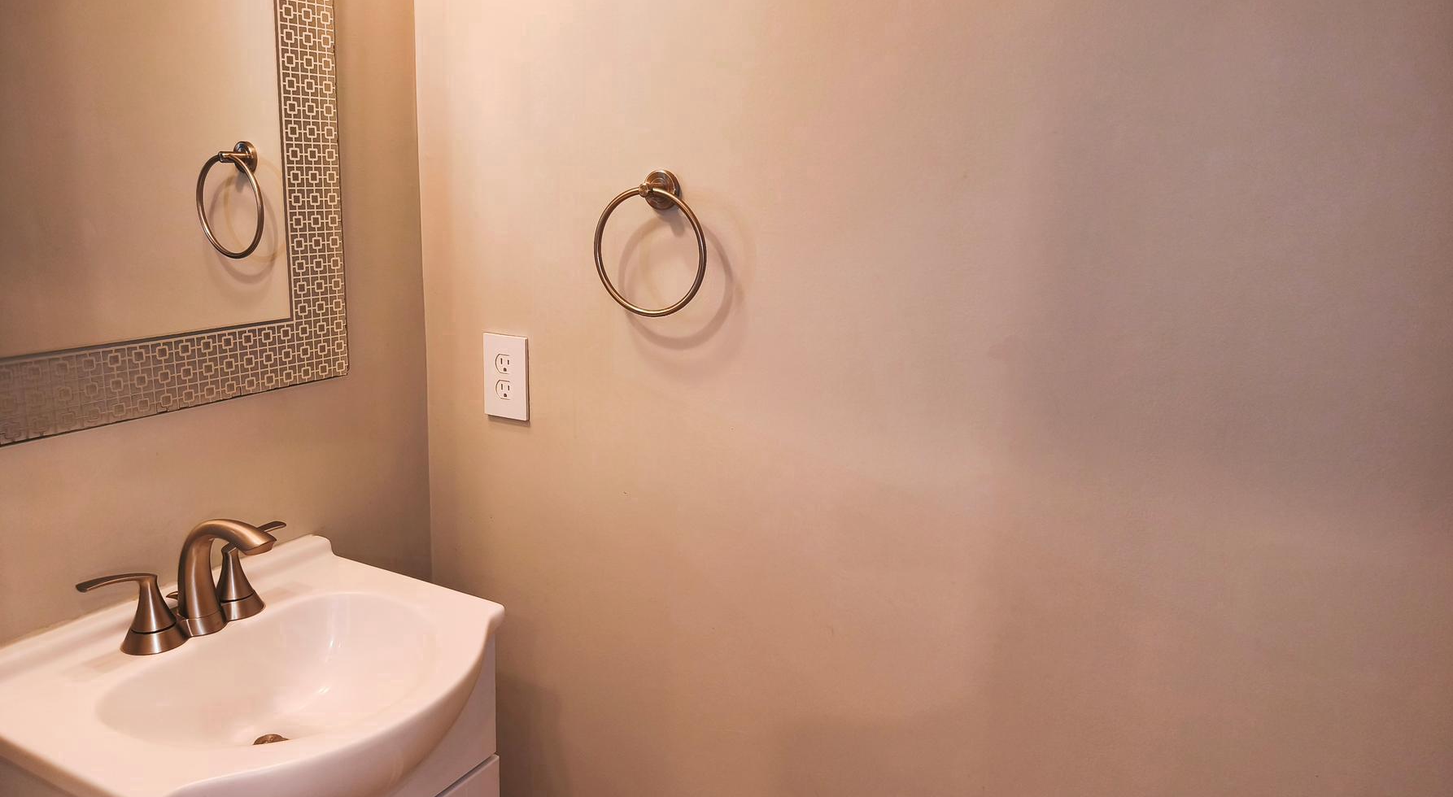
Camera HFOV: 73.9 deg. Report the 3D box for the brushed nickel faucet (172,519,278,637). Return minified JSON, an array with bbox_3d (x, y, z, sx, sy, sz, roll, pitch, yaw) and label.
[{"bbox_3d":[-0.579,0.210,1.117,0.158,0.146,0.046,9,15,25],"label":"brushed nickel faucet"}]

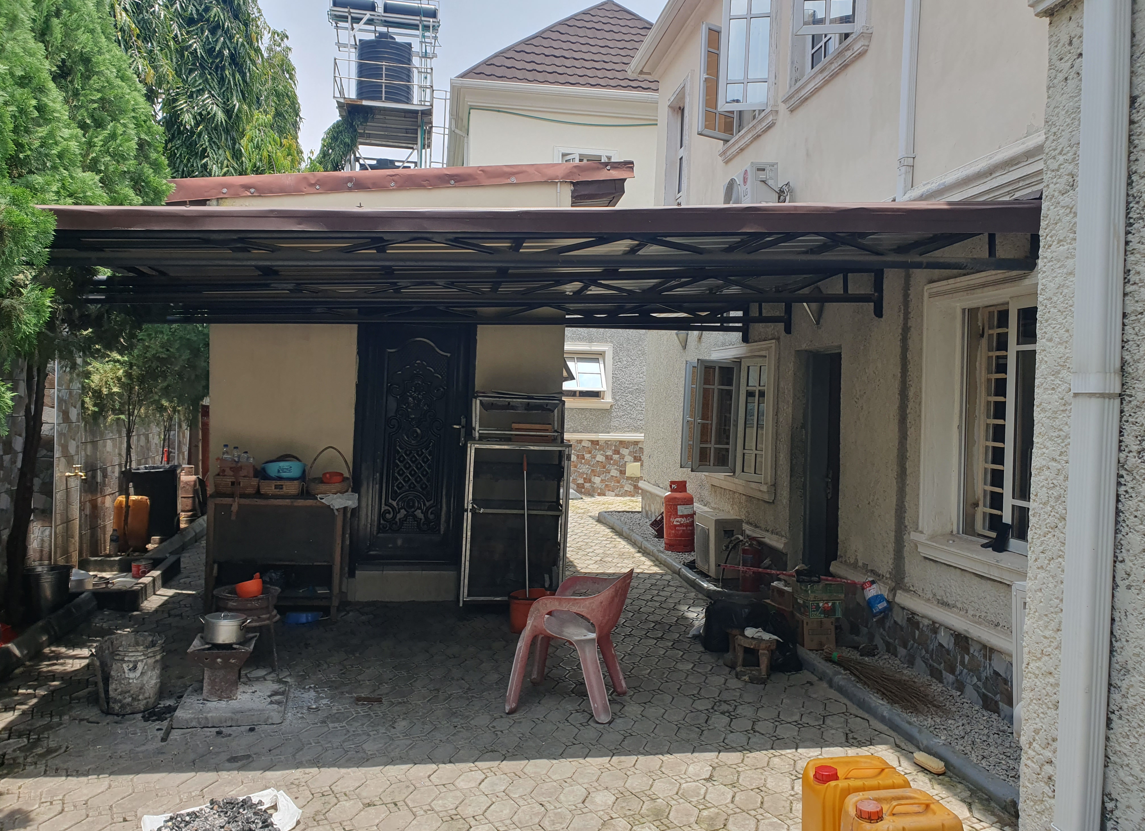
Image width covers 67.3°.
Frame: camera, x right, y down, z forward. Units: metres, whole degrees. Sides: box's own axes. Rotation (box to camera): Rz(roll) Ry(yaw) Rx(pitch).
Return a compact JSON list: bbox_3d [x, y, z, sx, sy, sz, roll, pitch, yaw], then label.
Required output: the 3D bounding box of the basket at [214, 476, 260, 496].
[{"bbox_3d":[-2.490,0.511,6.462,0.325,0.135,0.250,2,1,-9],"label":"basket"}]

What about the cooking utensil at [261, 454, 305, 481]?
[{"bbox_3d":[-2.184,0.393,6.497,0.335,0.180,0.330,2,1,-9],"label":"cooking utensil"}]

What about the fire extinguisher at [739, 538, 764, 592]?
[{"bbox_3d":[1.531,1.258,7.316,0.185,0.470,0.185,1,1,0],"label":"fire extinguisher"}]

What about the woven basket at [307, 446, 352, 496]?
[{"bbox_3d":[-1.847,0.420,6.591,0.335,0.355,0.310,2,1,-9],"label":"woven basket"}]

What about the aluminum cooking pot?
[{"bbox_3d":[-1.780,1.075,4.414,0.265,0.133,0.213,2,1,16],"label":"aluminum cooking pot"}]

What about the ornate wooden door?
[{"bbox_3d":[-1.273,0.174,6.946,0.930,2.064,0.120,2,1,-9],"label":"ornate wooden door"}]

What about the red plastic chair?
[{"bbox_3d":[0.015,1.200,4.733,0.630,0.765,0.570,2,1,16],"label":"red plastic chair"}]

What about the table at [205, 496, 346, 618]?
[{"bbox_3d":[-2.167,1.023,6.432,0.958,0.865,0.530,2,1,-9],"label":"table"}]

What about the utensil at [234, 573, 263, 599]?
[{"bbox_3d":[-1.934,1.030,5.180,0.165,0.125,0.200,-15,-8,26],"label":"utensil"}]

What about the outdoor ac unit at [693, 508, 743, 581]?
[{"bbox_3d":[1.307,1.155,7.833,0.250,0.520,0.640,1,1,-12],"label":"outdoor ac unit"}]

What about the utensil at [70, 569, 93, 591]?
[{"bbox_3d":[-3.729,1.257,6.530,0.180,0.165,0.180,1,1,-10],"label":"utensil"}]

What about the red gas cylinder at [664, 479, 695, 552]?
[{"bbox_3d":[1.159,1.068,9.194,0.330,0.750,0.330,2,1,-9],"label":"red gas cylinder"}]

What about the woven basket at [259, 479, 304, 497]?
[{"bbox_3d":[-2.172,0.527,6.479,0.305,0.125,0.250,2,1,-9],"label":"woven basket"}]

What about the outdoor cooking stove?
[{"bbox_3d":[-1.838,1.337,4.543,0.315,0.277,0.320,1,1,-13],"label":"outdoor cooking stove"}]

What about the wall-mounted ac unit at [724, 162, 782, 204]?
[{"bbox_3d":[1.504,-1.817,7.383,0.235,0.500,0.725,1,1,-10],"label":"wall-mounted ac unit"}]

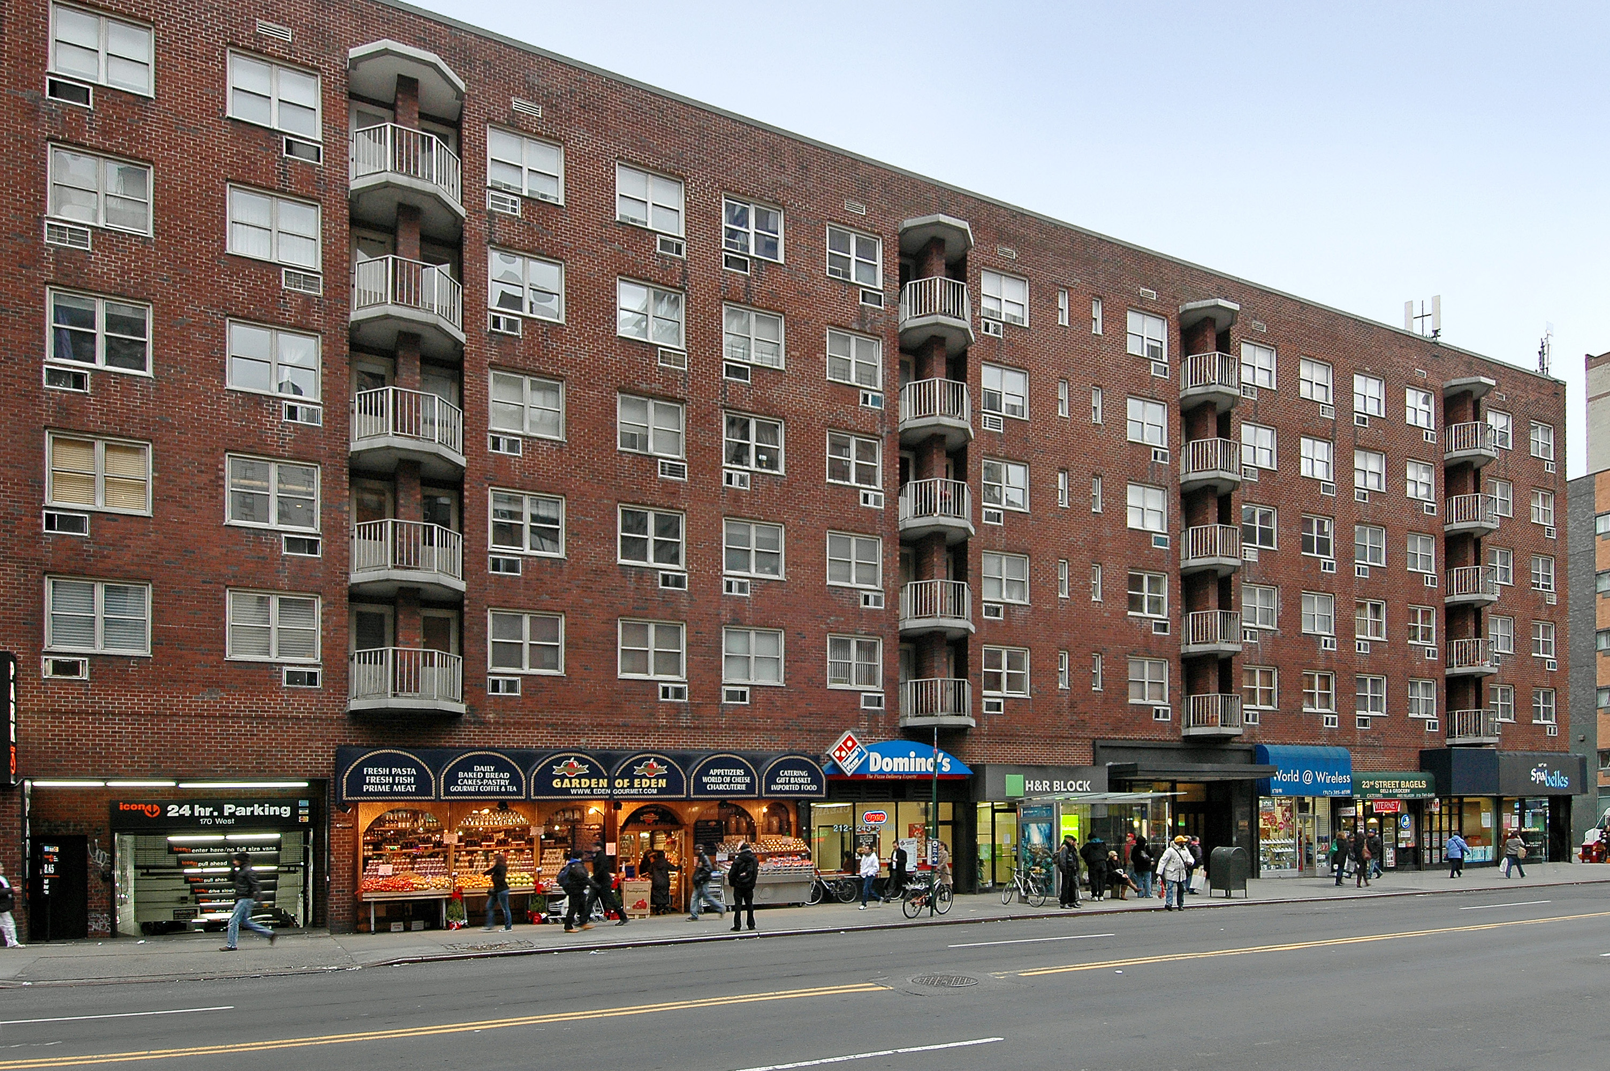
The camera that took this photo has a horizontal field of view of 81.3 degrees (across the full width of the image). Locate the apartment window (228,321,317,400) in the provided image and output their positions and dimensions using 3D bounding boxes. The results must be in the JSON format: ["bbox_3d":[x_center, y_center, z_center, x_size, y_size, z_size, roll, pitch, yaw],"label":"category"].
[{"bbox_3d":[-10.769,-3.527,19.075,1.653,1.417,0.150,2,-6,-25],"label":"apartment window"}]

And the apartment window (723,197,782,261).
[{"bbox_3d":[-1.314,-7.614,23.331,1.600,1.430,0.150,4,-5,-25],"label":"apartment window"}]

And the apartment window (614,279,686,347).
[{"bbox_3d":[-3.662,-5.257,22.286,1.650,1.370,0.150,2,-6,-25],"label":"apartment window"}]

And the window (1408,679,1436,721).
[{"bbox_3d":[23.076,6.140,35.096,1.660,1.410,0.150,4,-6,-25],"label":"window"}]

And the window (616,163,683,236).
[{"bbox_3d":[-3.799,-8.218,22.961,1.662,1.420,0.150,1,-3,-25],"label":"window"}]

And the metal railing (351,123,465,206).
[{"bbox_3d":[-8.579,-8.074,20.263,2.193,1.094,0.720,1,-3,-25],"label":"metal railing"}]

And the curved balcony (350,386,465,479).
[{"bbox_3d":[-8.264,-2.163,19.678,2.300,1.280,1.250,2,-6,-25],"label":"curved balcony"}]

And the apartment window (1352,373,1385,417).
[{"bbox_3d":[20.055,-4.985,33.416,1.660,1.310,0.150,2,-6,-25],"label":"apartment window"}]

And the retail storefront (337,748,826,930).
[{"bbox_3d":[-4.574,6.854,21.723,11.000,3.866,1.200,5,-2,-25],"label":"retail storefront"}]

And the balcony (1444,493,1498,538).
[{"bbox_3d":[25.757,-0.801,36.447,2.300,1.220,1.650,4,-6,-25],"label":"balcony"}]

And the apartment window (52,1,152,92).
[{"bbox_3d":[-13.334,-9.212,17.761,1.600,1.430,0.150,4,-5,-25],"label":"apartment window"}]

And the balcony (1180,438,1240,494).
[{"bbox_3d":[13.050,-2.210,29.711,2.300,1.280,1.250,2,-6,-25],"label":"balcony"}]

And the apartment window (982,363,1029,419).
[{"bbox_3d":[5.715,-4.077,26.757,1.649,1.388,0.150,3,-7,-25],"label":"apartment window"}]

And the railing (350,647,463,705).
[{"bbox_3d":[-8.579,3.029,20.263,2.193,1.132,0.720,1,-3,-25],"label":"railing"}]

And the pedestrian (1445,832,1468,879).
[{"bbox_3d":[21.876,10.715,31.500,0.500,1.600,0.600,4,-5,-25],"label":"pedestrian"}]

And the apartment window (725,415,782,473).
[{"bbox_3d":[-1.268,-2.285,23.353,1.600,1.430,0.150,4,-5,-25],"label":"apartment window"}]

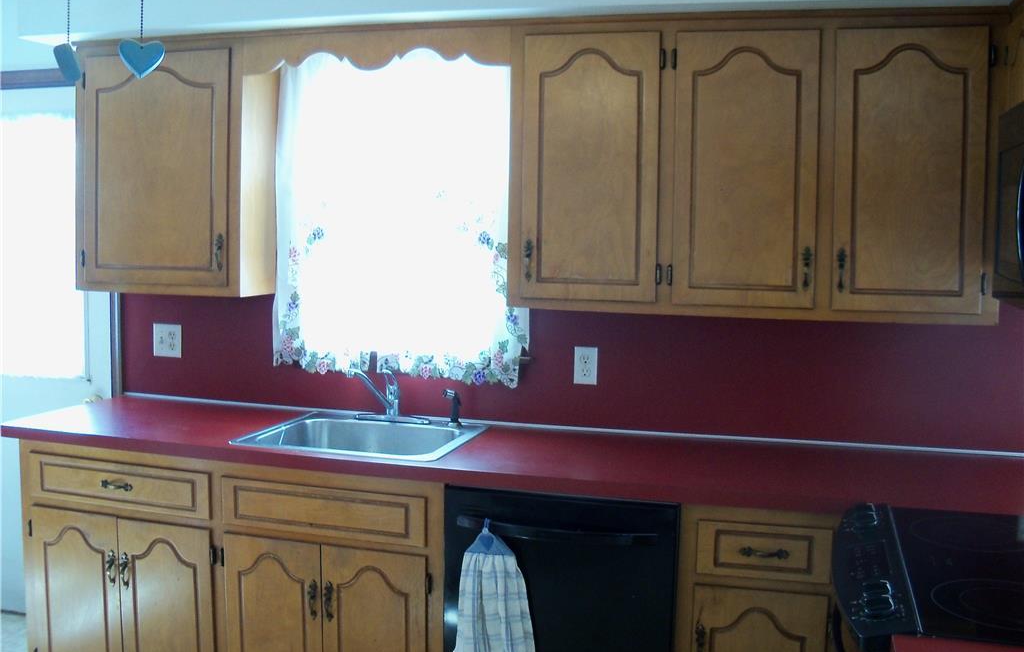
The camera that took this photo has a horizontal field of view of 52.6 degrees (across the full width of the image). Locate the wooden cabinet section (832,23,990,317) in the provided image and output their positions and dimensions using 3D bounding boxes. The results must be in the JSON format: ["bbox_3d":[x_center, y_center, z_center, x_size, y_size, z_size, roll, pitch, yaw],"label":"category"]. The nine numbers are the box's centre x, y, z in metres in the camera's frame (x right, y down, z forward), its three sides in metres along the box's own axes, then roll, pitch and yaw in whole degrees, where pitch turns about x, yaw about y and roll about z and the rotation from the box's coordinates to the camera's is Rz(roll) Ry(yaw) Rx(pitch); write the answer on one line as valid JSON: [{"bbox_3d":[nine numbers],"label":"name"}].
[{"bbox_3d":[0.984,-0.382,2.555,0.380,0.718,0.020,2,5,15],"label":"wooden cabinet section"}]

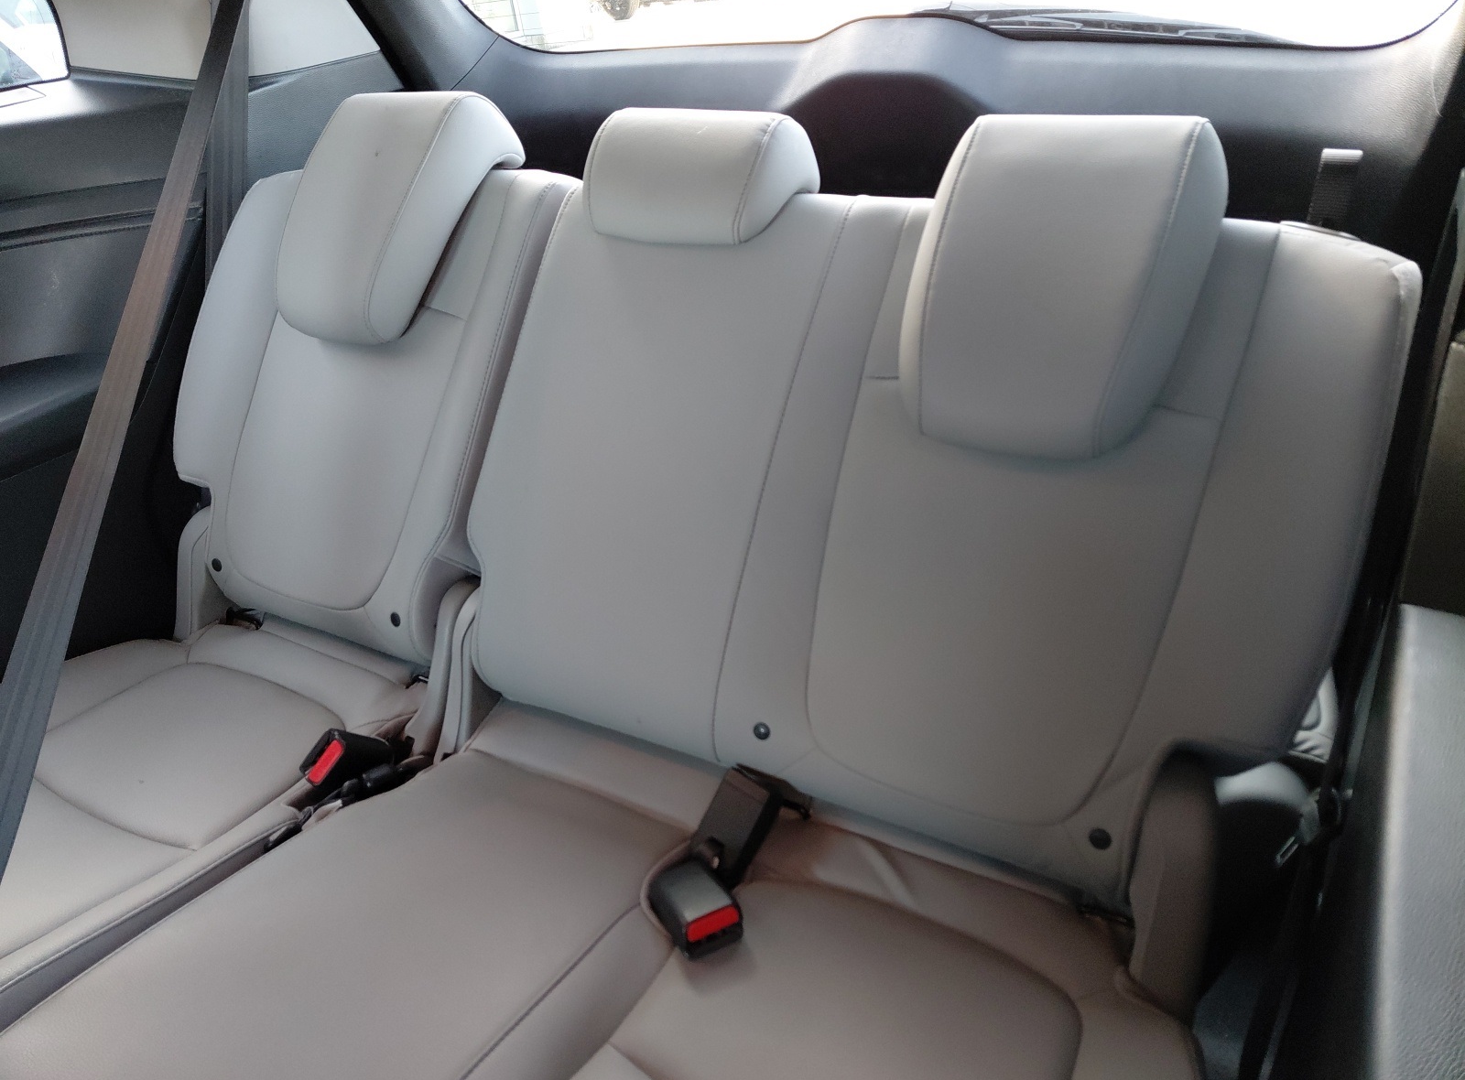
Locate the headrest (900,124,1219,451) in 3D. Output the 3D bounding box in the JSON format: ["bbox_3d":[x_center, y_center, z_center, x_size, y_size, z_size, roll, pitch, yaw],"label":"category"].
[{"bbox_3d":[0.253,-0.201,0.830,0.210,0.278,0.137,13,2,25],"label":"headrest"}]

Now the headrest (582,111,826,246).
[{"bbox_3d":[-0.036,-0.331,0.990,0.206,0.133,0.124,13,2,25],"label":"headrest"}]

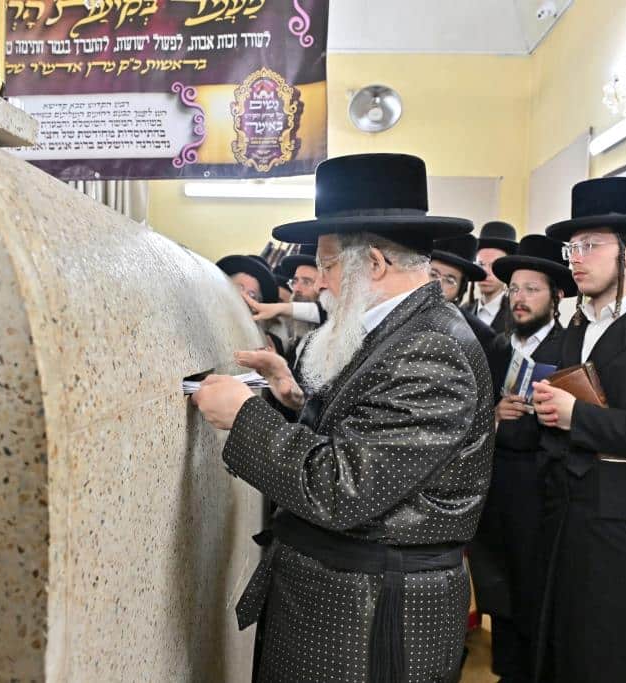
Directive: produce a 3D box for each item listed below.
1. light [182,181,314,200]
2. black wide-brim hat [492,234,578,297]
[{"bbox_3d":[-0.220,-0.963,4.370,1.200,0.080,0.060,0,2,0],"label":"light"},{"bbox_3d":[0.844,-0.288,2.550,0.350,0.135,0.330,19,-12,-41],"label":"black wide-brim hat"}]

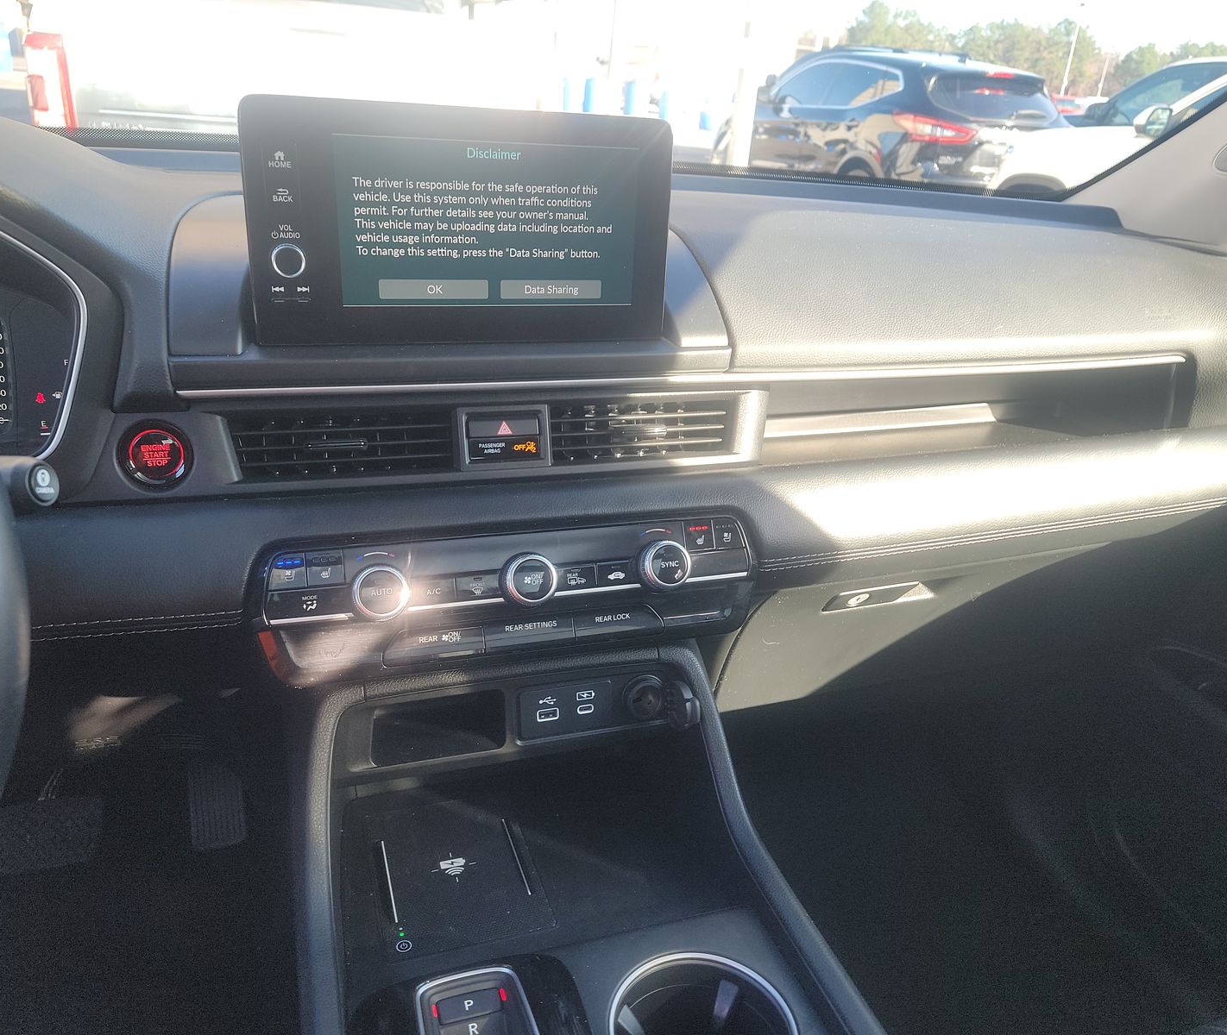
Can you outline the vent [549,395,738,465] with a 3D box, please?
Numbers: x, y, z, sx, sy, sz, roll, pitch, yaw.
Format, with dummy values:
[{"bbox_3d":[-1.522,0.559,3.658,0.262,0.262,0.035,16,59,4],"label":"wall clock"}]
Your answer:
[{"bbox_3d":[0.017,-0.058,0.638,0.122,0.042,0.030,-5,9,-18],"label":"vent"}]

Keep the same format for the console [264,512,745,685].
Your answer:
[{"bbox_3d":[-0.057,0.039,0.571,0.284,0.079,0.050,-5,7,-18],"label":"console"}]

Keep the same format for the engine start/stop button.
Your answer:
[{"bbox_3d":[-0.255,-0.034,0.534,0.037,0.037,0.016,-5,9,-18],"label":"engine start/stop button"}]

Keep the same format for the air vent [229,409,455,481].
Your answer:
[{"bbox_3d":[-0.163,-0.044,0.578,0.127,0.042,0.030,-5,9,-18],"label":"air vent"}]

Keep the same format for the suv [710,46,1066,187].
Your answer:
[{"bbox_3d":[2.710,-4.280,10.610,1.840,1.590,4.390,-8,28,-23],"label":"suv"}]

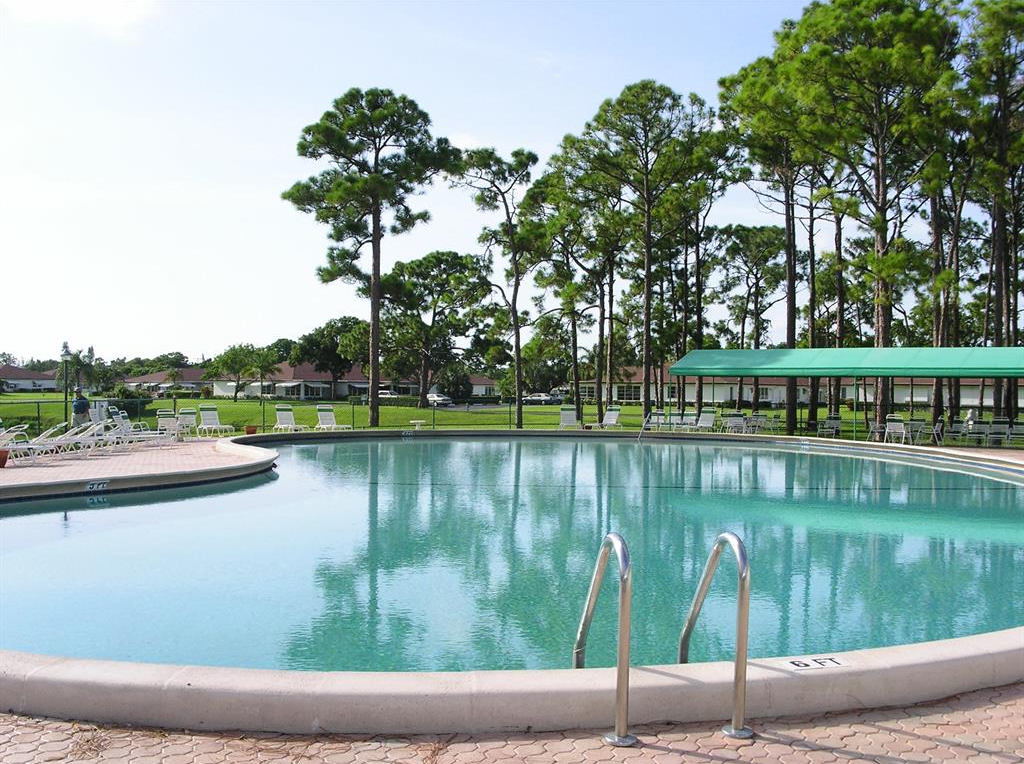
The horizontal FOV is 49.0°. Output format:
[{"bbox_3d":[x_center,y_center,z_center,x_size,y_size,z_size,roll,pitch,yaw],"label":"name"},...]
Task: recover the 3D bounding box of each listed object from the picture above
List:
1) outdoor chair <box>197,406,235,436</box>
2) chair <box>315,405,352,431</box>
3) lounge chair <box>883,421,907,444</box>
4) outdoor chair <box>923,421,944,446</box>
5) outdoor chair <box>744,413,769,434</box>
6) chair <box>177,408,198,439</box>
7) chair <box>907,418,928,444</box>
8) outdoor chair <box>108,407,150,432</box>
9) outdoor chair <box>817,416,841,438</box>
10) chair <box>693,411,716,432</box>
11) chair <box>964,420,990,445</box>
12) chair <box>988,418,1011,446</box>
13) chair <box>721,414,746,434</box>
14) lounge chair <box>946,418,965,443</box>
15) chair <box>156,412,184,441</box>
[{"bbox_3d":[-9.160,1.189,34.803,0.660,1.020,1.500,1,0,-35],"label":"outdoor chair"},{"bbox_3d":[-5.463,1.172,34.500,0.640,0.940,1.600,1,-1,-33],"label":"chair"},{"bbox_3d":[11.068,1.373,32.400,0.600,0.870,0.680,0,-1,33],"label":"lounge chair"},{"bbox_3d":[11.876,1.378,31.900,0.680,0.870,0.600,0,-1,32],"label":"outdoor chair"},{"bbox_3d":[8.729,1.446,40.203,0.600,0.830,0.660,0,-1,42],"label":"outdoor chair"},{"bbox_3d":[-9.696,1.222,33.603,0.630,0.930,0.800,0,0,-10],"label":"chair"},{"bbox_3d":[12.337,1.471,34.200,0.600,0.870,0.680,1,0,14],"label":"chair"},{"bbox_3d":[-9.465,1.099,28.000,0.800,0.900,0.620,1,0,6],"label":"outdoor chair"},{"bbox_3d":[10.606,1.441,37.603,0.600,0.830,0.660,0,-1,40],"label":"outdoor chair"},{"bbox_3d":[7.073,1.378,41.503,0.660,0.960,1.500,0,0,31],"label":"chair"},{"bbox_3d":[13.600,1.430,32.803,0.600,0.830,0.660,0,0,36],"label":"chair"},{"bbox_3d":[14.025,1.430,32.403,0.600,0.830,0.660,0,0,33],"label":"chair"},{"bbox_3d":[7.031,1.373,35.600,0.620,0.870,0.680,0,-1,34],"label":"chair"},{"bbox_3d":[13.102,1.429,33.203,0.600,0.830,0.660,0,0,38],"label":"lounge chair"},{"bbox_3d":[-8.745,1.122,28.700,0.600,0.880,0.680,1,0,6],"label":"chair"}]

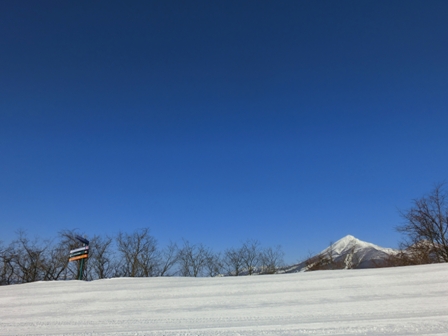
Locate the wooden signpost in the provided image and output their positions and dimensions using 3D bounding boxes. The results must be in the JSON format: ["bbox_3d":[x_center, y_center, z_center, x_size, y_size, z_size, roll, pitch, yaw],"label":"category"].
[{"bbox_3d":[-8.573,5.369,21.500,1.270,2.530,0.450,4,-15,-12],"label":"wooden signpost"}]

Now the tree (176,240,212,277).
[{"bbox_3d":[-2.686,8.241,33.000,3.280,3.180,2.950,1,-14,0],"label":"tree"}]

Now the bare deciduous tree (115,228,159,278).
[{"bbox_3d":[-7.161,6.995,30.000,3.480,3.850,3.130,1,-14,0],"label":"bare deciduous tree"}]

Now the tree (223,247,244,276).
[{"bbox_3d":[0.904,8.901,34.500,2.090,2.770,1.880,1,-14,0],"label":"tree"}]

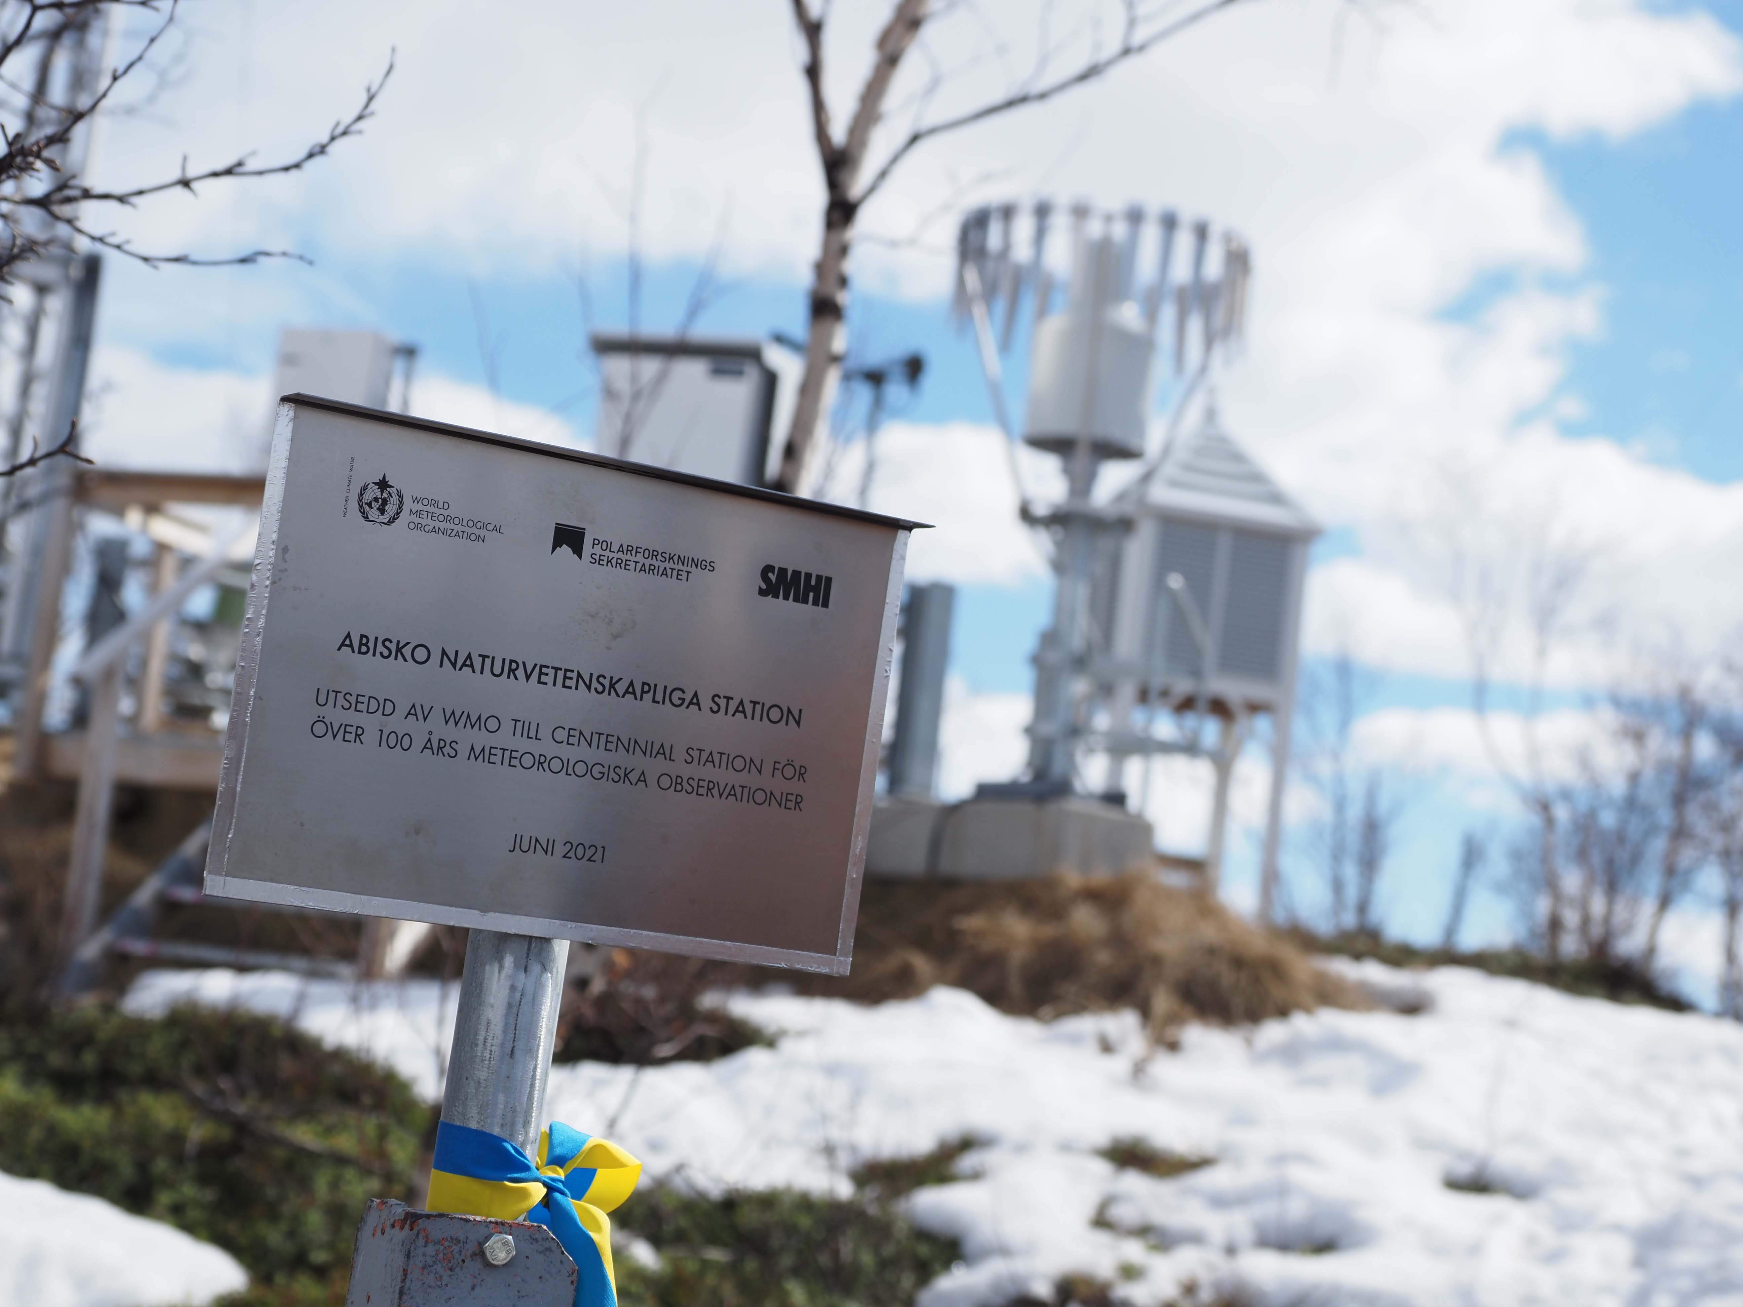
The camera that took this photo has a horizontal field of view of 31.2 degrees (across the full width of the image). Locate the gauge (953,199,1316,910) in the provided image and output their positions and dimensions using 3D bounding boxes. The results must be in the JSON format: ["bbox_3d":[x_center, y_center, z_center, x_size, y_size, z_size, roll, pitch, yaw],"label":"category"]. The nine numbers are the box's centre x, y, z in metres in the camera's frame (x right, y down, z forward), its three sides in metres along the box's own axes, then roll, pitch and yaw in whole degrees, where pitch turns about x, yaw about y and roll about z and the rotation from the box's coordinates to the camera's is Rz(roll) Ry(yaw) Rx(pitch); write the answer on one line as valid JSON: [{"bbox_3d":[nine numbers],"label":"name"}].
[{"bbox_3d":[0.697,-0.345,10.411,1.030,2.120,1.030,6,-6,4],"label":"gauge"}]

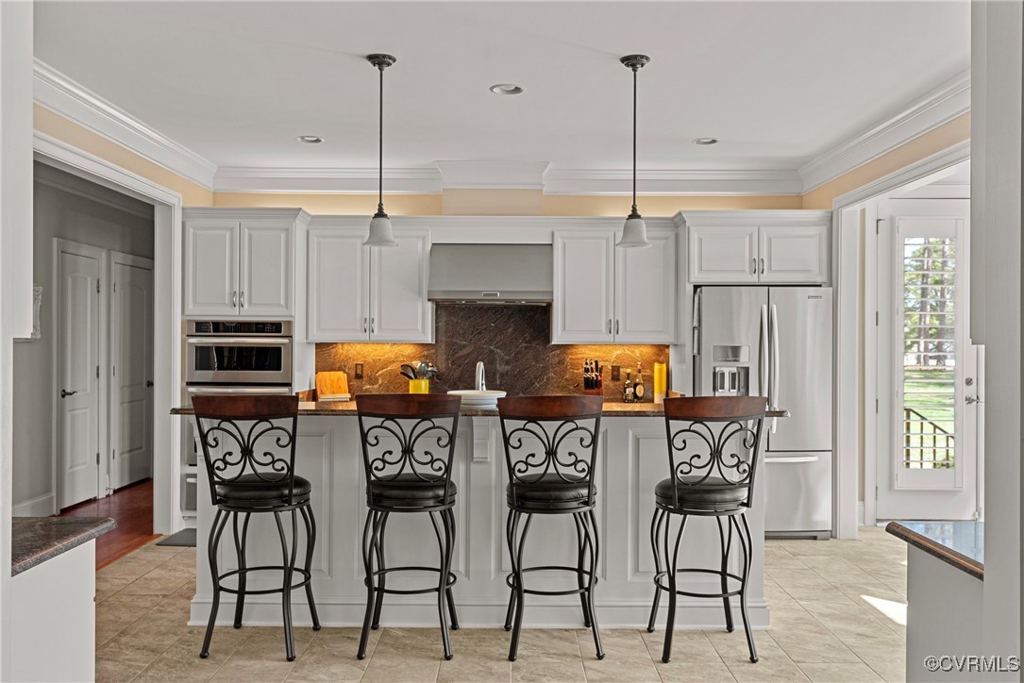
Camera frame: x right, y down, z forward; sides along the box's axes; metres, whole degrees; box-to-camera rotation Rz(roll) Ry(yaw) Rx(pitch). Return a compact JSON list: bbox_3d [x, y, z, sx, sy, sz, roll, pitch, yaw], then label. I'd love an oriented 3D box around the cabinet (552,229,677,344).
[{"bbox_3d":[0.770,-0.419,6.366,0.942,0.873,0.350,0,0,0],"label":"cabinet"}]

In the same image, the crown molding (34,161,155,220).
[{"bbox_3d":[-3.515,-1.273,7.150,0.075,0.190,2.300,0,0,0],"label":"crown molding"}]

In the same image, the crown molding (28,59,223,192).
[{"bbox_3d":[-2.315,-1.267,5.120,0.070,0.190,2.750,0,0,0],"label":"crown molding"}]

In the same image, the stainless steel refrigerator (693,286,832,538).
[{"bbox_3d":[1.772,0.496,6.130,0.910,1.755,0.860,0,0,-1],"label":"stainless steel refrigerator"}]

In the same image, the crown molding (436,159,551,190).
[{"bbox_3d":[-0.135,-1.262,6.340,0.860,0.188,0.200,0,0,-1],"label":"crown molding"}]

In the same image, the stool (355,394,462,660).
[{"bbox_3d":[-0.448,0.805,3.700,0.440,1.150,0.530,0,0,-2],"label":"stool"}]

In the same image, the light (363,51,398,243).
[{"bbox_3d":[-0.628,-0.909,3.965,0.172,0.893,0.172,0,0,0],"label":"light"}]

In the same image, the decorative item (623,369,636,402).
[{"bbox_3d":[0.899,0.343,6.350,0.080,0.267,0.080,0,0,0],"label":"decorative item"}]

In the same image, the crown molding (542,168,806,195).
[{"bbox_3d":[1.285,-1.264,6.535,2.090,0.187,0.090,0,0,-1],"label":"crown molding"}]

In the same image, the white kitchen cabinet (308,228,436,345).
[{"bbox_3d":[-1.062,-0.429,6.363,0.952,0.872,0.350,0,0,0],"label":"white kitchen cabinet"}]

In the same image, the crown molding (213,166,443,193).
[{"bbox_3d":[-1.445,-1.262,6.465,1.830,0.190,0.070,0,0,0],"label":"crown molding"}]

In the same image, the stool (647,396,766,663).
[{"bbox_3d":[0.859,0.807,3.712,0.445,1.150,0.510,0,0,0],"label":"stool"}]

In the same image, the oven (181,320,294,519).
[{"bbox_3d":[-1.950,0.544,6.160,0.770,1.380,0.600,0,0,-1],"label":"oven"}]

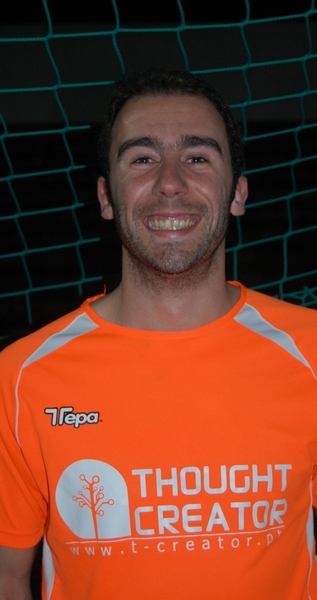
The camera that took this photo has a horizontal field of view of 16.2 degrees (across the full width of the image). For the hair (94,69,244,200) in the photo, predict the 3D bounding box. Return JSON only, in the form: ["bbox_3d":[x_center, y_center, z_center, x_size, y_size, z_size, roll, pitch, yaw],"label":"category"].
[{"bbox_3d":[0.015,-0.200,1.415,0.182,0.188,0.195,0,-12,2],"label":"hair"}]

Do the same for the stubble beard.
[{"bbox_3d":[0.015,-0.074,1.337,0.146,0.120,0.100,0,-12,2],"label":"stubble beard"}]

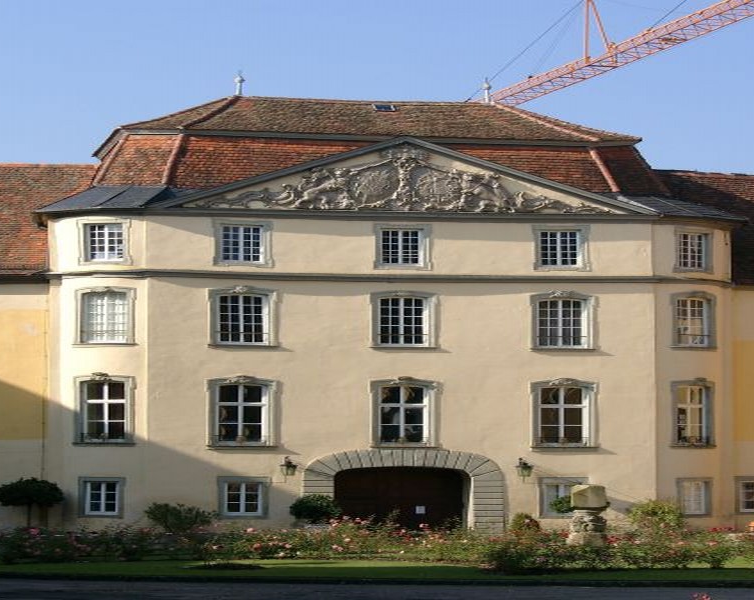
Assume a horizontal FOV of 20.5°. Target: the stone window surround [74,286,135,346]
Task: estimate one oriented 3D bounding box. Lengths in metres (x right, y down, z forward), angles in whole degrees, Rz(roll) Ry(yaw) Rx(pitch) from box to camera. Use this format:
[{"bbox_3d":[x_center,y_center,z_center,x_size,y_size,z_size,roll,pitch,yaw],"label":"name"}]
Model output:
[{"bbox_3d":[-8.863,0.537,67.651,2.234,1.954,0.350,-1,-3,19],"label":"stone window surround"}]

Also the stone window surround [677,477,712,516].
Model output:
[{"bbox_3d":[9.782,6.071,63.935,1.750,1.224,0.250,4,-6,-42],"label":"stone window surround"}]

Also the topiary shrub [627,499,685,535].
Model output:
[{"bbox_3d":[9.242,7.159,68.781,1.918,1.190,1.700,1,-5,-7],"label":"topiary shrub"}]

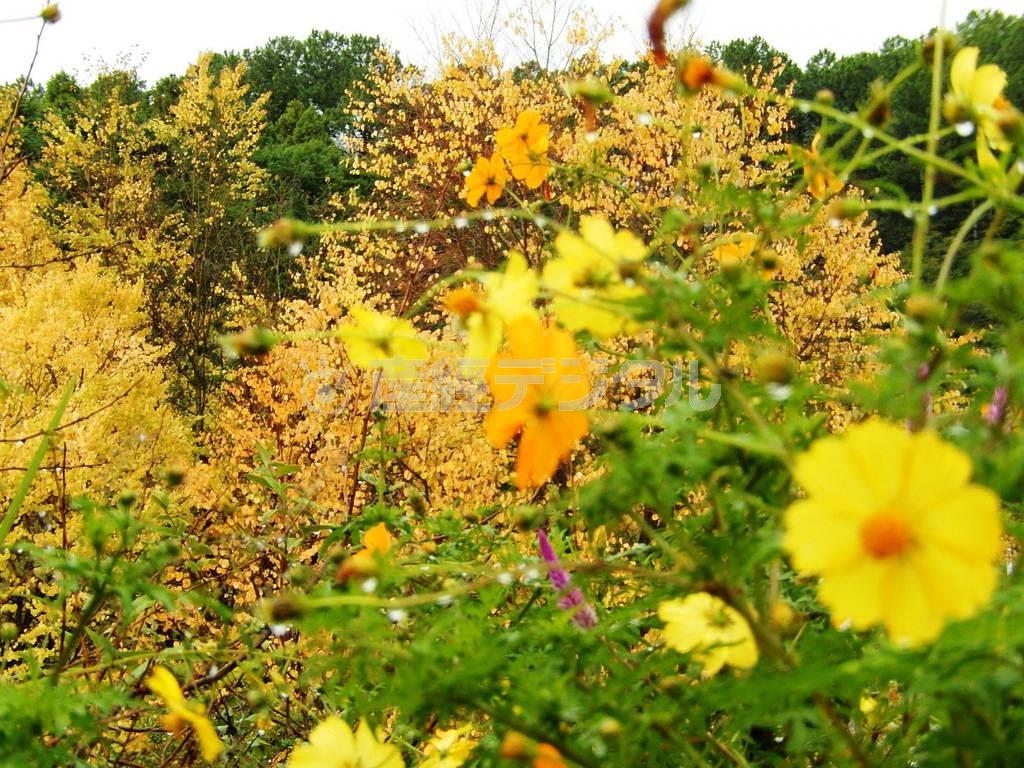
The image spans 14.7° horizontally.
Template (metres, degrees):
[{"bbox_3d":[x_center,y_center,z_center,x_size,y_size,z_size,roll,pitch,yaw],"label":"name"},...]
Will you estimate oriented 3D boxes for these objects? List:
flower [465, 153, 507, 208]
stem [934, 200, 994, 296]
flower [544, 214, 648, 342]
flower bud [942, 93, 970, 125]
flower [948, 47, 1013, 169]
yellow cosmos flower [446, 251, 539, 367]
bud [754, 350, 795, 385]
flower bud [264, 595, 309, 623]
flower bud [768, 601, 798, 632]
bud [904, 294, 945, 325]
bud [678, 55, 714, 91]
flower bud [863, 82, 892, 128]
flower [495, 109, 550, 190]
[{"bbox_3d":[-0.020,-0.160,3.100,0.036,0.042,0.015,-1,-12,18],"label":"flower"},{"bbox_3d":[0.180,-0.054,1.580,0.024,0.038,0.010,0,-2,0],"label":"stem"},{"bbox_3d":[0.034,-0.044,1.650,0.044,0.052,0.020,0,-17,6],"label":"flower"},{"bbox_3d":[0.157,-0.097,1.400,0.010,0.011,0.010,0,-3,0],"label":"flower bud"},{"bbox_3d":[0.192,-0.113,1.620,0.020,0.049,0.046,-1,-2,21],"label":"flower"},{"bbox_3d":[-0.009,-0.030,1.580,0.020,0.046,0.046,11,-9,-37],"label":"yellow cosmos flower"},{"bbox_3d":[0.079,-0.005,1.200,0.012,0.011,0.012,0,-3,0],"label":"bud"},{"bbox_3d":[-0.074,0.074,1.300,0.014,0.009,0.009,-3,0,-3],"label":"flower bud"},{"bbox_3d":[0.092,0.079,1.350,0.010,0.011,0.010,0,-3,0],"label":"flower bud"},{"bbox_3d":[0.125,-0.023,1.200,0.012,0.009,0.012,0,-3,0],"label":"bud"},{"bbox_3d":[0.060,-0.102,1.300,0.013,0.012,0.012,15,0,-6],"label":"bud"},{"bbox_3d":[0.127,-0.097,1.380,0.011,0.015,0.011,0,-2,0],"label":"flower bud"},{"bbox_3d":[0.009,-0.166,2.800,0.040,0.056,0.022,0,-2,6],"label":"flower"}]

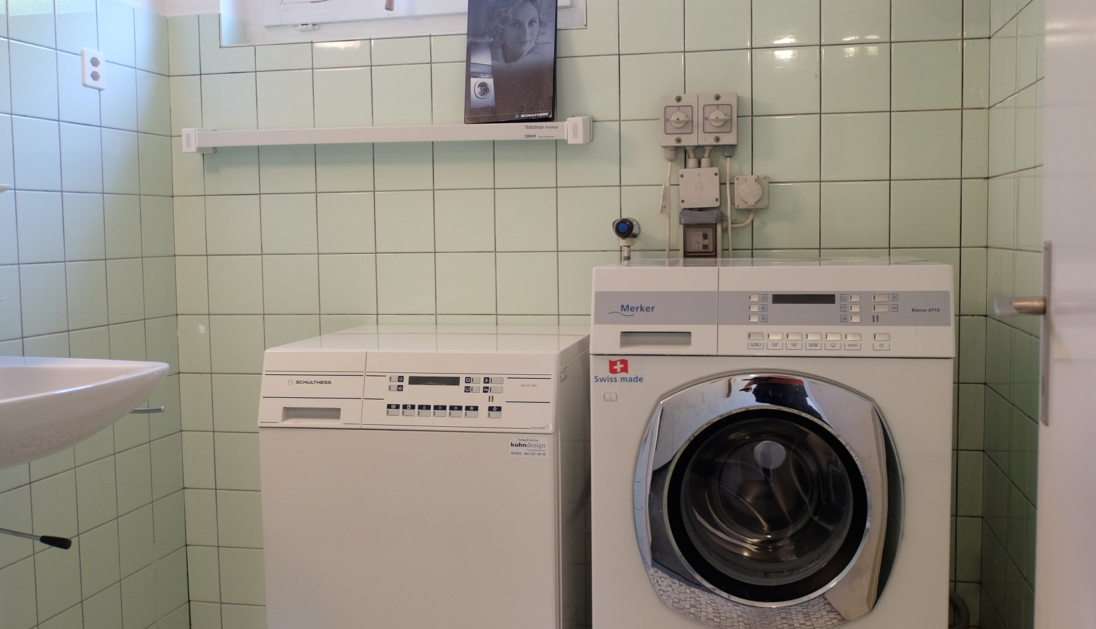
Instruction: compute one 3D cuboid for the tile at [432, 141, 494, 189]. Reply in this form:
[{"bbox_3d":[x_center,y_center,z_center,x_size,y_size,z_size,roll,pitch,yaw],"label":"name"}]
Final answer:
[{"bbox_3d":[-0.199,-0.372,2.613,0.150,0.150,0.010,0,5,12],"label":"tile"}]

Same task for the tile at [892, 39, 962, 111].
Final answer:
[{"bbox_3d":[0.828,-0.520,2.394,0.148,0.148,0.010,0,5,11],"label":"tile"}]

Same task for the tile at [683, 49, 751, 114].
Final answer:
[{"bbox_3d":[0.389,-0.523,2.498,0.149,0.149,0.010,0,4,12],"label":"tile"}]

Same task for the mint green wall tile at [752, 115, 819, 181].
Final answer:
[{"bbox_3d":[0.536,-0.371,2.465,0.148,0.148,0.010,0,5,11],"label":"mint green wall tile"}]

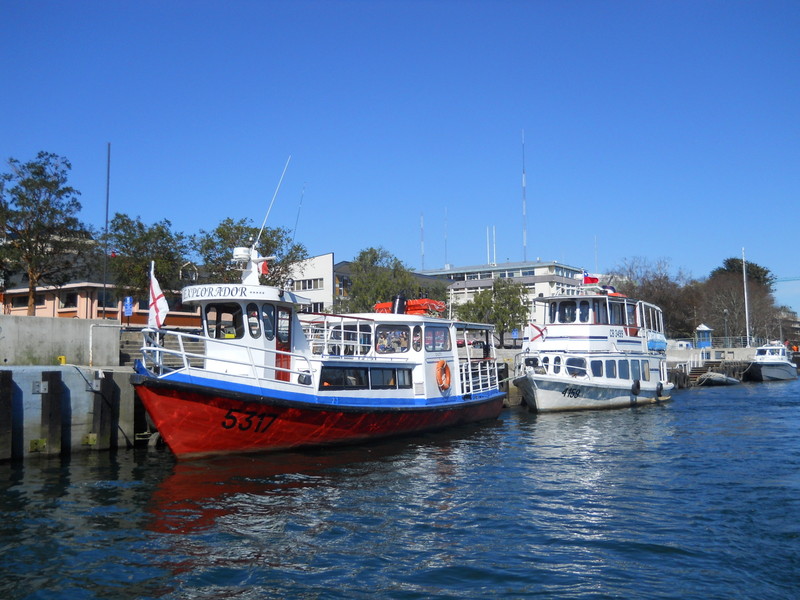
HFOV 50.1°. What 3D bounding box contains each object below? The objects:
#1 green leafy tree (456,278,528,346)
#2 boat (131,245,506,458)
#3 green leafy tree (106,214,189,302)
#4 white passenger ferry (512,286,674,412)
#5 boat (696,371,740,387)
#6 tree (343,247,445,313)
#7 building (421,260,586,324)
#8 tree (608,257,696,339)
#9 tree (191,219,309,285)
[{"bbox_3d":[8.147,1.378,74.932,6.305,6.545,6.305,-1,-3,6],"label":"green leafy tree"},{"bbox_3d":[-1.386,1.234,22.520,3.800,4.657,13.860,-3,-4,34],"label":"boat"},{"bbox_3d":[-13.191,-1.065,44.535,4.256,6.830,4.256,1,-4,-17],"label":"green leafy tree"},{"bbox_3d":[7.410,1.799,33.978,3.400,4.798,11.611,-3,-4,34],"label":"white passenger ferry"},{"bbox_3d":[19.107,4.748,51.301,1.700,0.850,4.300,-3,-5,41],"label":"boat"},{"bbox_3d":[-0.448,-0.138,61.718,6.980,7.489,6.980,0,-3,0],"label":"tree"},{"bbox_3d":[17.924,2.079,153.212,27.500,15.023,12.000,-3,-4,37],"label":"building"},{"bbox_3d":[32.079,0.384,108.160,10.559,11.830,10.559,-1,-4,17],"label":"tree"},{"bbox_3d":[-8.834,-1.029,50.430,6.820,7.613,6.820,0,-3,-10],"label":"tree"}]

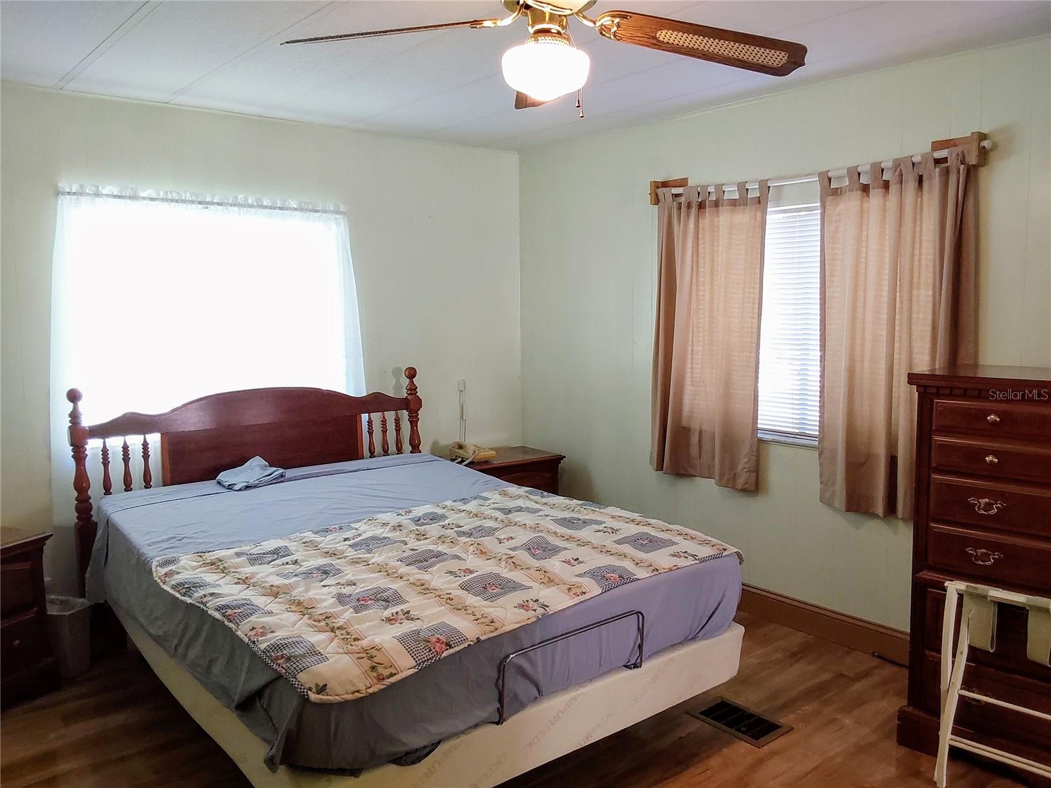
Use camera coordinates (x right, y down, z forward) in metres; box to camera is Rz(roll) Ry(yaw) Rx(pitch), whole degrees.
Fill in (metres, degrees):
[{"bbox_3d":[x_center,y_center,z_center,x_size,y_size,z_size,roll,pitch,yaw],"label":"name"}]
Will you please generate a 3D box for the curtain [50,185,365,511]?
[{"bbox_3d":[-1.348,-0.203,3.780,1.410,1.331,0.070,-6,8,-41],"label":"curtain"}]

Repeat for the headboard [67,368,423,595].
[{"bbox_3d":[-1.160,0.479,3.924,1.659,1.127,0.089,-6,8,-41],"label":"headboard"}]

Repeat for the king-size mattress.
[{"bbox_3d":[-0.485,0.628,3.159,1.599,0.278,1.966,-6,8,-38],"label":"king-size mattress"}]

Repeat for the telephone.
[{"bbox_3d":[-0.268,0.304,4.599,0.209,0.099,0.189,4,8,39],"label":"telephone"}]

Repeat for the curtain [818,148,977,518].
[{"bbox_3d":[1.403,-0.190,3.240,0.109,1.361,0.626,-6,8,-41],"label":"curtain"}]

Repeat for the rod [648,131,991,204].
[{"bbox_3d":[1.117,-0.909,3.522,0.089,0.119,1.529,-6,8,-41],"label":"rod"}]

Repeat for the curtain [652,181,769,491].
[{"bbox_3d":[0.822,-0.264,3.906,0.099,1.371,0.621,-6,8,-41],"label":"curtain"}]

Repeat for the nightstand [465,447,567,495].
[{"bbox_3d":[-0.147,0.652,4.639,0.636,0.608,0.427,-6,8,-41],"label":"nightstand"}]

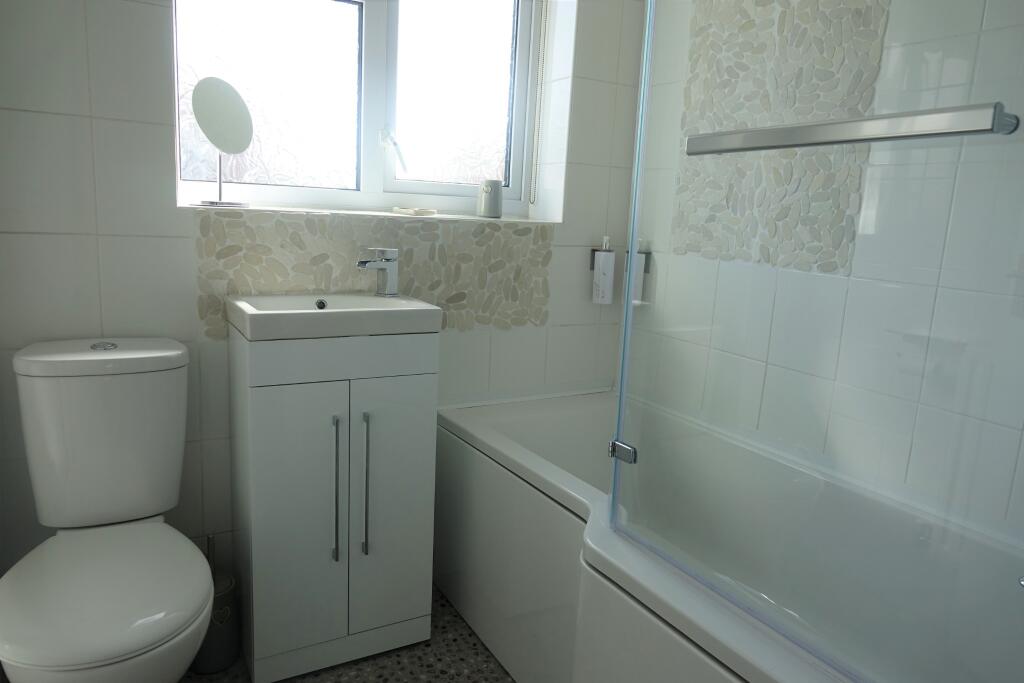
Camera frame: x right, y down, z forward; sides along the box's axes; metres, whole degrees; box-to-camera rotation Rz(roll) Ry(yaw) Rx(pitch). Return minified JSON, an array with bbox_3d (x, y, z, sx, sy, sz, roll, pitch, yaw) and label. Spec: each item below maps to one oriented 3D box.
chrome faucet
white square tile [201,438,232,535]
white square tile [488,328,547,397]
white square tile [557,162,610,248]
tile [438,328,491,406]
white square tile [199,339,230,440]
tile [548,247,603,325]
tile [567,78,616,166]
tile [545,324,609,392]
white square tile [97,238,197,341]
[{"bbox_3d":[-0.352,-0.180,1.800,0.043,0.125,0.108,12,14,38],"label":"chrome faucet"},{"bbox_3d":[-0.697,0.367,1.798,0.200,0.250,0.010,-3,13,-30],"label":"white square tile"},{"bbox_3d":[0.018,0.079,2.152,0.200,0.250,0.010,-3,13,-30],"label":"white square tile"},{"bbox_3d":[0.220,-0.426,2.157,0.200,0.250,0.010,-3,13,-30],"label":"white square tile"},{"bbox_3d":[-0.158,0.089,2.052,0.200,0.250,0.010,-3,13,-30],"label":"tile"},{"bbox_3d":[-0.684,0.119,1.750,0.200,0.250,0.010,-3,13,-30],"label":"white square tile"},{"bbox_3d":[0.206,-0.179,2.205,0.200,0.250,0.010,-3,13,-30],"label":"tile"},{"bbox_3d":[0.233,-0.674,2.109,0.200,0.250,0.010,-3,13,-30],"label":"tile"},{"bbox_3d":[0.193,0.069,2.253,0.200,0.250,0.010,-3,13,-30],"label":"tile"},{"bbox_3d":[-0.846,-0.118,1.601,0.200,0.250,0.010,-3,13,-30],"label":"white square tile"}]

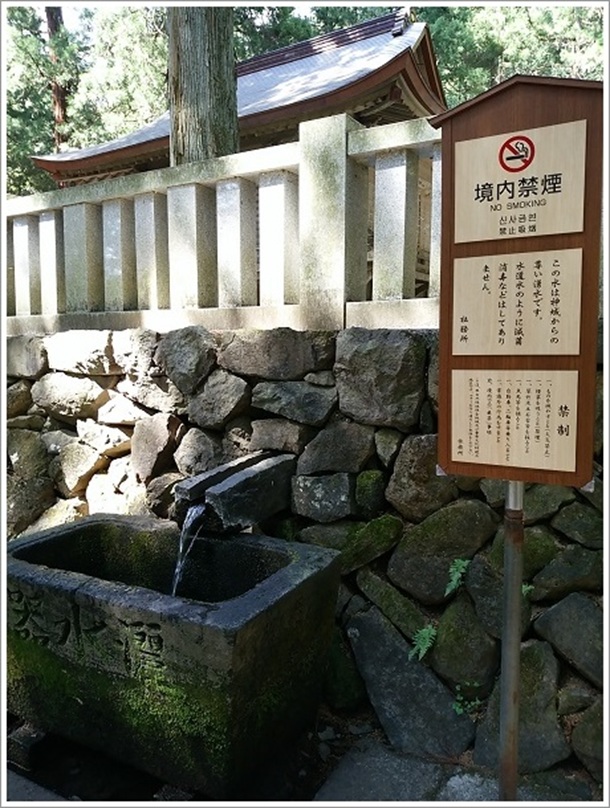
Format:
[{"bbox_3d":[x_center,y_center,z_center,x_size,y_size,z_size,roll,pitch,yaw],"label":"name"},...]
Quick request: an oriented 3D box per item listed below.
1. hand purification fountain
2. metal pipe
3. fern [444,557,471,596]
[{"bbox_3d":[-0.586,0.710,2.424,1.335,0.925,0.865,3,5,27],"label":"hand purification fountain"},{"bbox_3d":[0.666,0.781,1.951,0.060,1.074,0.060,3,6,30],"label":"metal pipe"},{"bbox_3d":[0.569,0.646,2.268,0.087,0.122,0.070,2,5,29],"label":"fern"}]

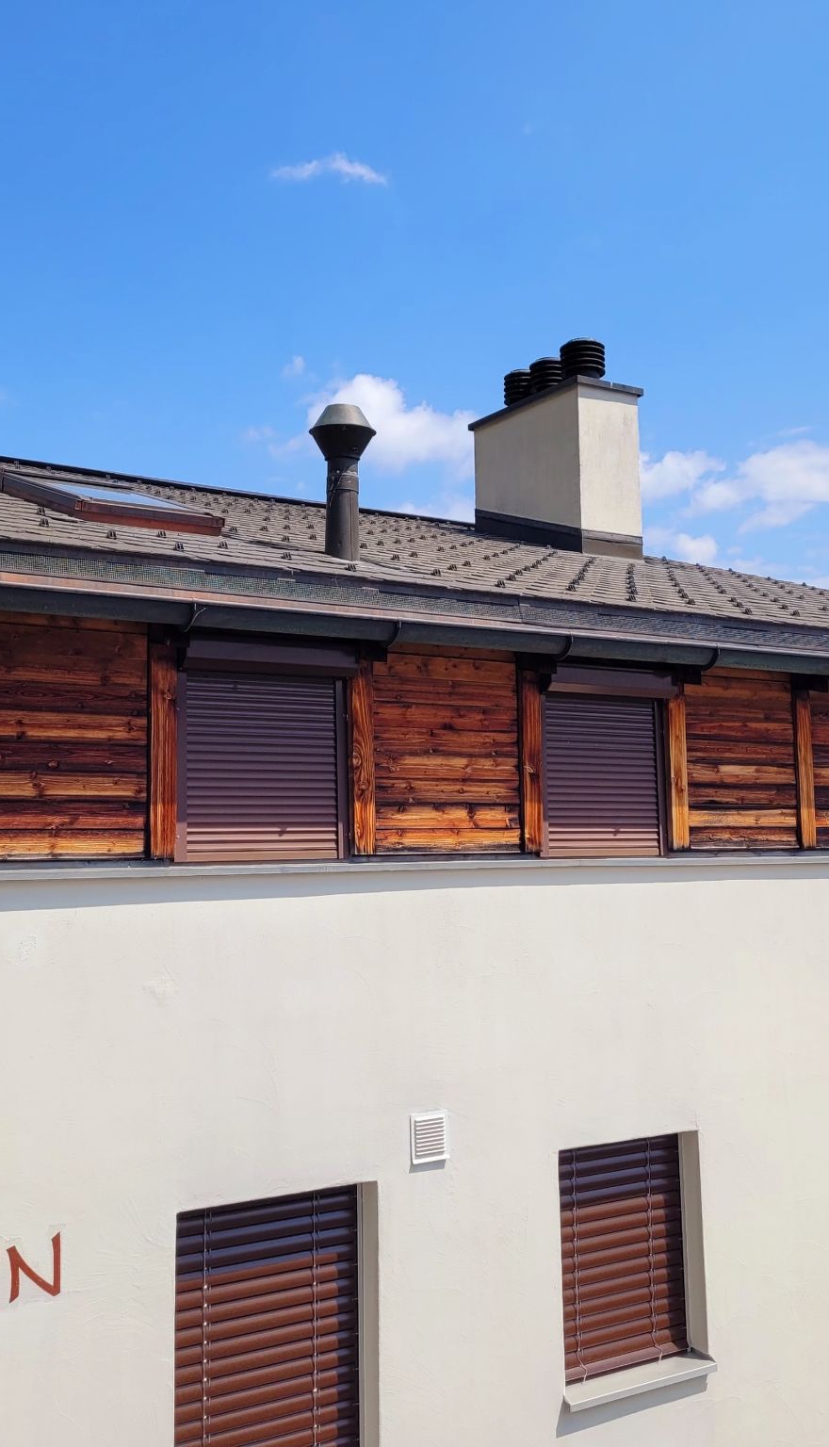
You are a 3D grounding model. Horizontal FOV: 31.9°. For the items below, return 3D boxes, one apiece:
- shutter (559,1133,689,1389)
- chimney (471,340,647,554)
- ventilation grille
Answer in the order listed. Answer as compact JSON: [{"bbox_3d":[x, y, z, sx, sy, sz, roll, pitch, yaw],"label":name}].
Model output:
[{"bbox_3d":[1.003,2.605,7.182,0.848,1.076,0.100,4,-8,-32],"label":"shutter"},{"bbox_3d":[1.416,-2.646,14.793,0.821,2.308,1.778,4,-9,-33],"label":"chimney"},{"bbox_3d":[0.081,1.853,6.493,0.189,0.215,0.040,4,-8,-32],"label":"ventilation grille"}]

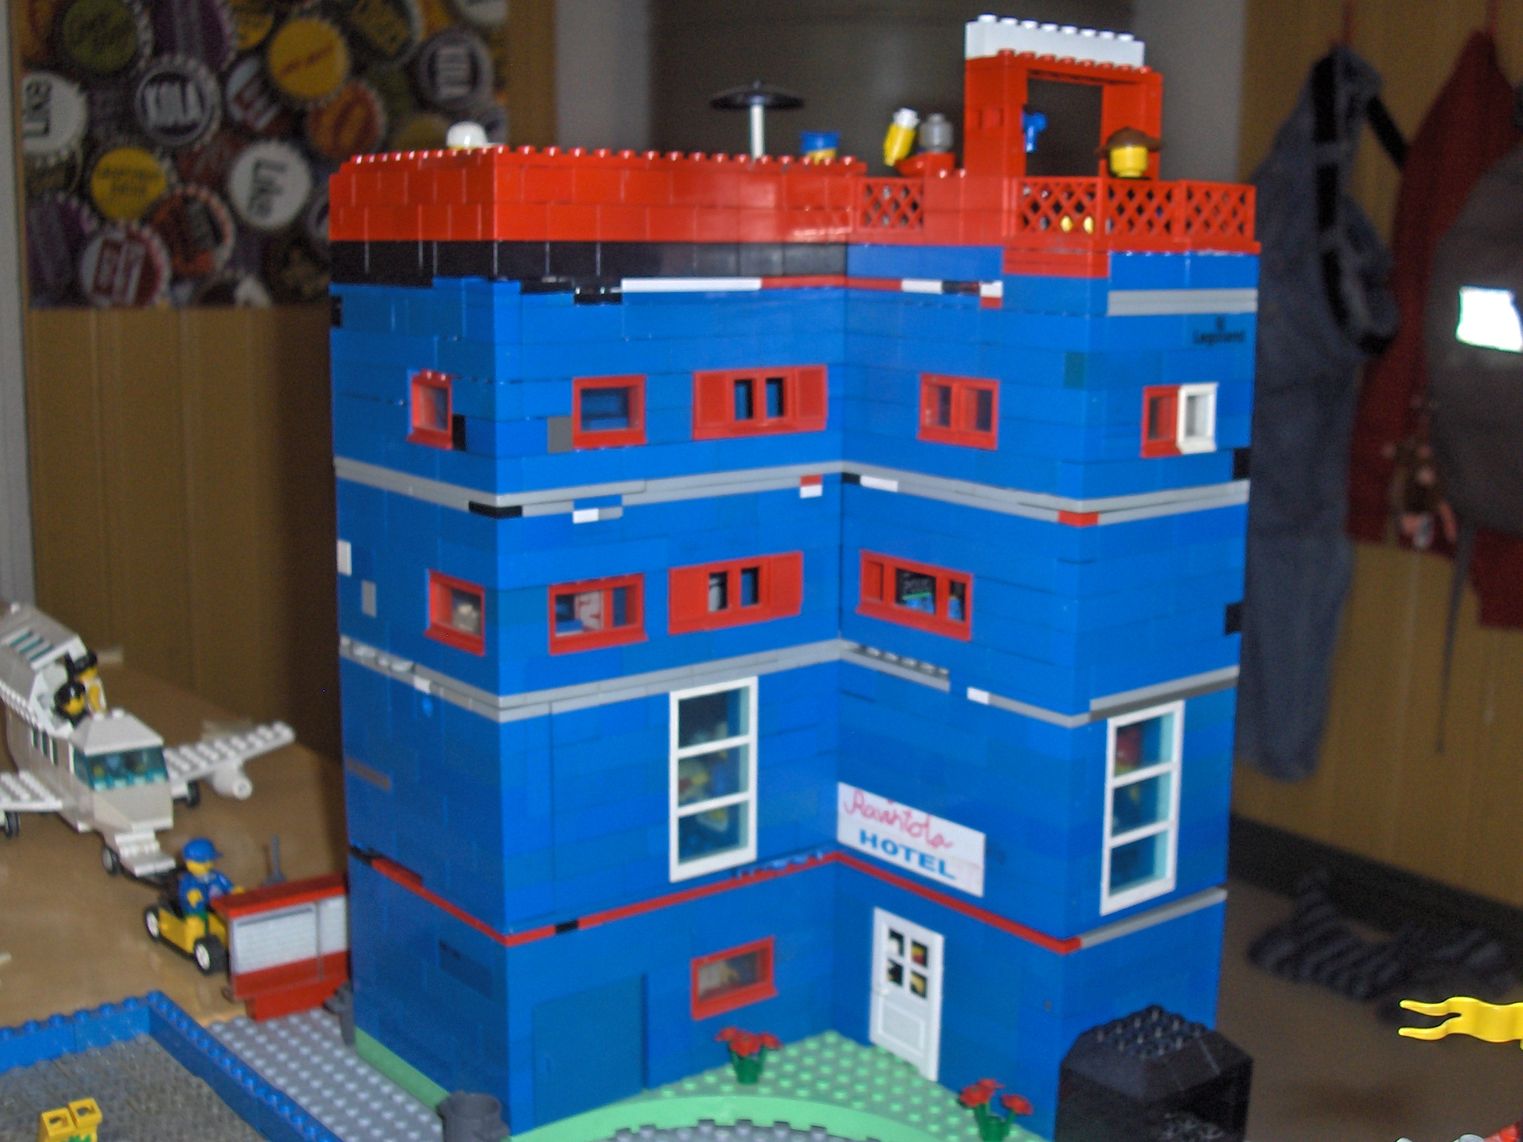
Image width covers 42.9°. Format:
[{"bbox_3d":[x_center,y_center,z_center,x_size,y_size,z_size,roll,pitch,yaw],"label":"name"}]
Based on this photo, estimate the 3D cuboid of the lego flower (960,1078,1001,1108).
[{"bbox_3d":[0.061,0.147,0.543,0.010,0.005,0.010,-8,14,-37],"label":"lego flower"}]

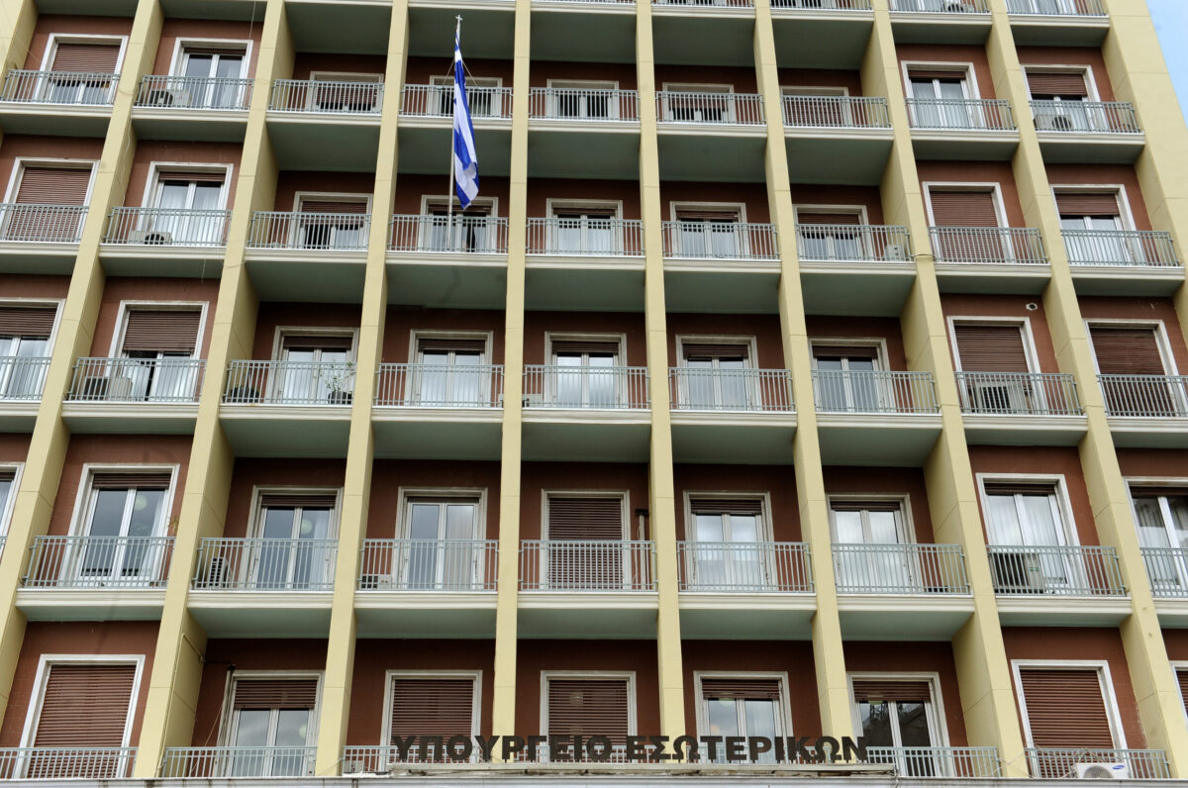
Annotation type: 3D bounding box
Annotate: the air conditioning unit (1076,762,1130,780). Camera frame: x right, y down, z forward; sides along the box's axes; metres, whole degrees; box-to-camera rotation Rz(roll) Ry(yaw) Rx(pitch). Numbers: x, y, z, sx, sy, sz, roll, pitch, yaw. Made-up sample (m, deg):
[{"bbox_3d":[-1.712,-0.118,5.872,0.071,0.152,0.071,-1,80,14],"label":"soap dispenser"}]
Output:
[{"bbox_3d":[7.929,6.069,18.534,0.828,0.550,0.284,1,-29,-3],"label":"air conditioning unit"}]

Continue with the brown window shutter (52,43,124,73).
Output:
[{"bbox_3d":[-11.206,-7.338,26.163,1.377,1.009,0.076,1,-29,-3],"label":"brown window shutter"}]

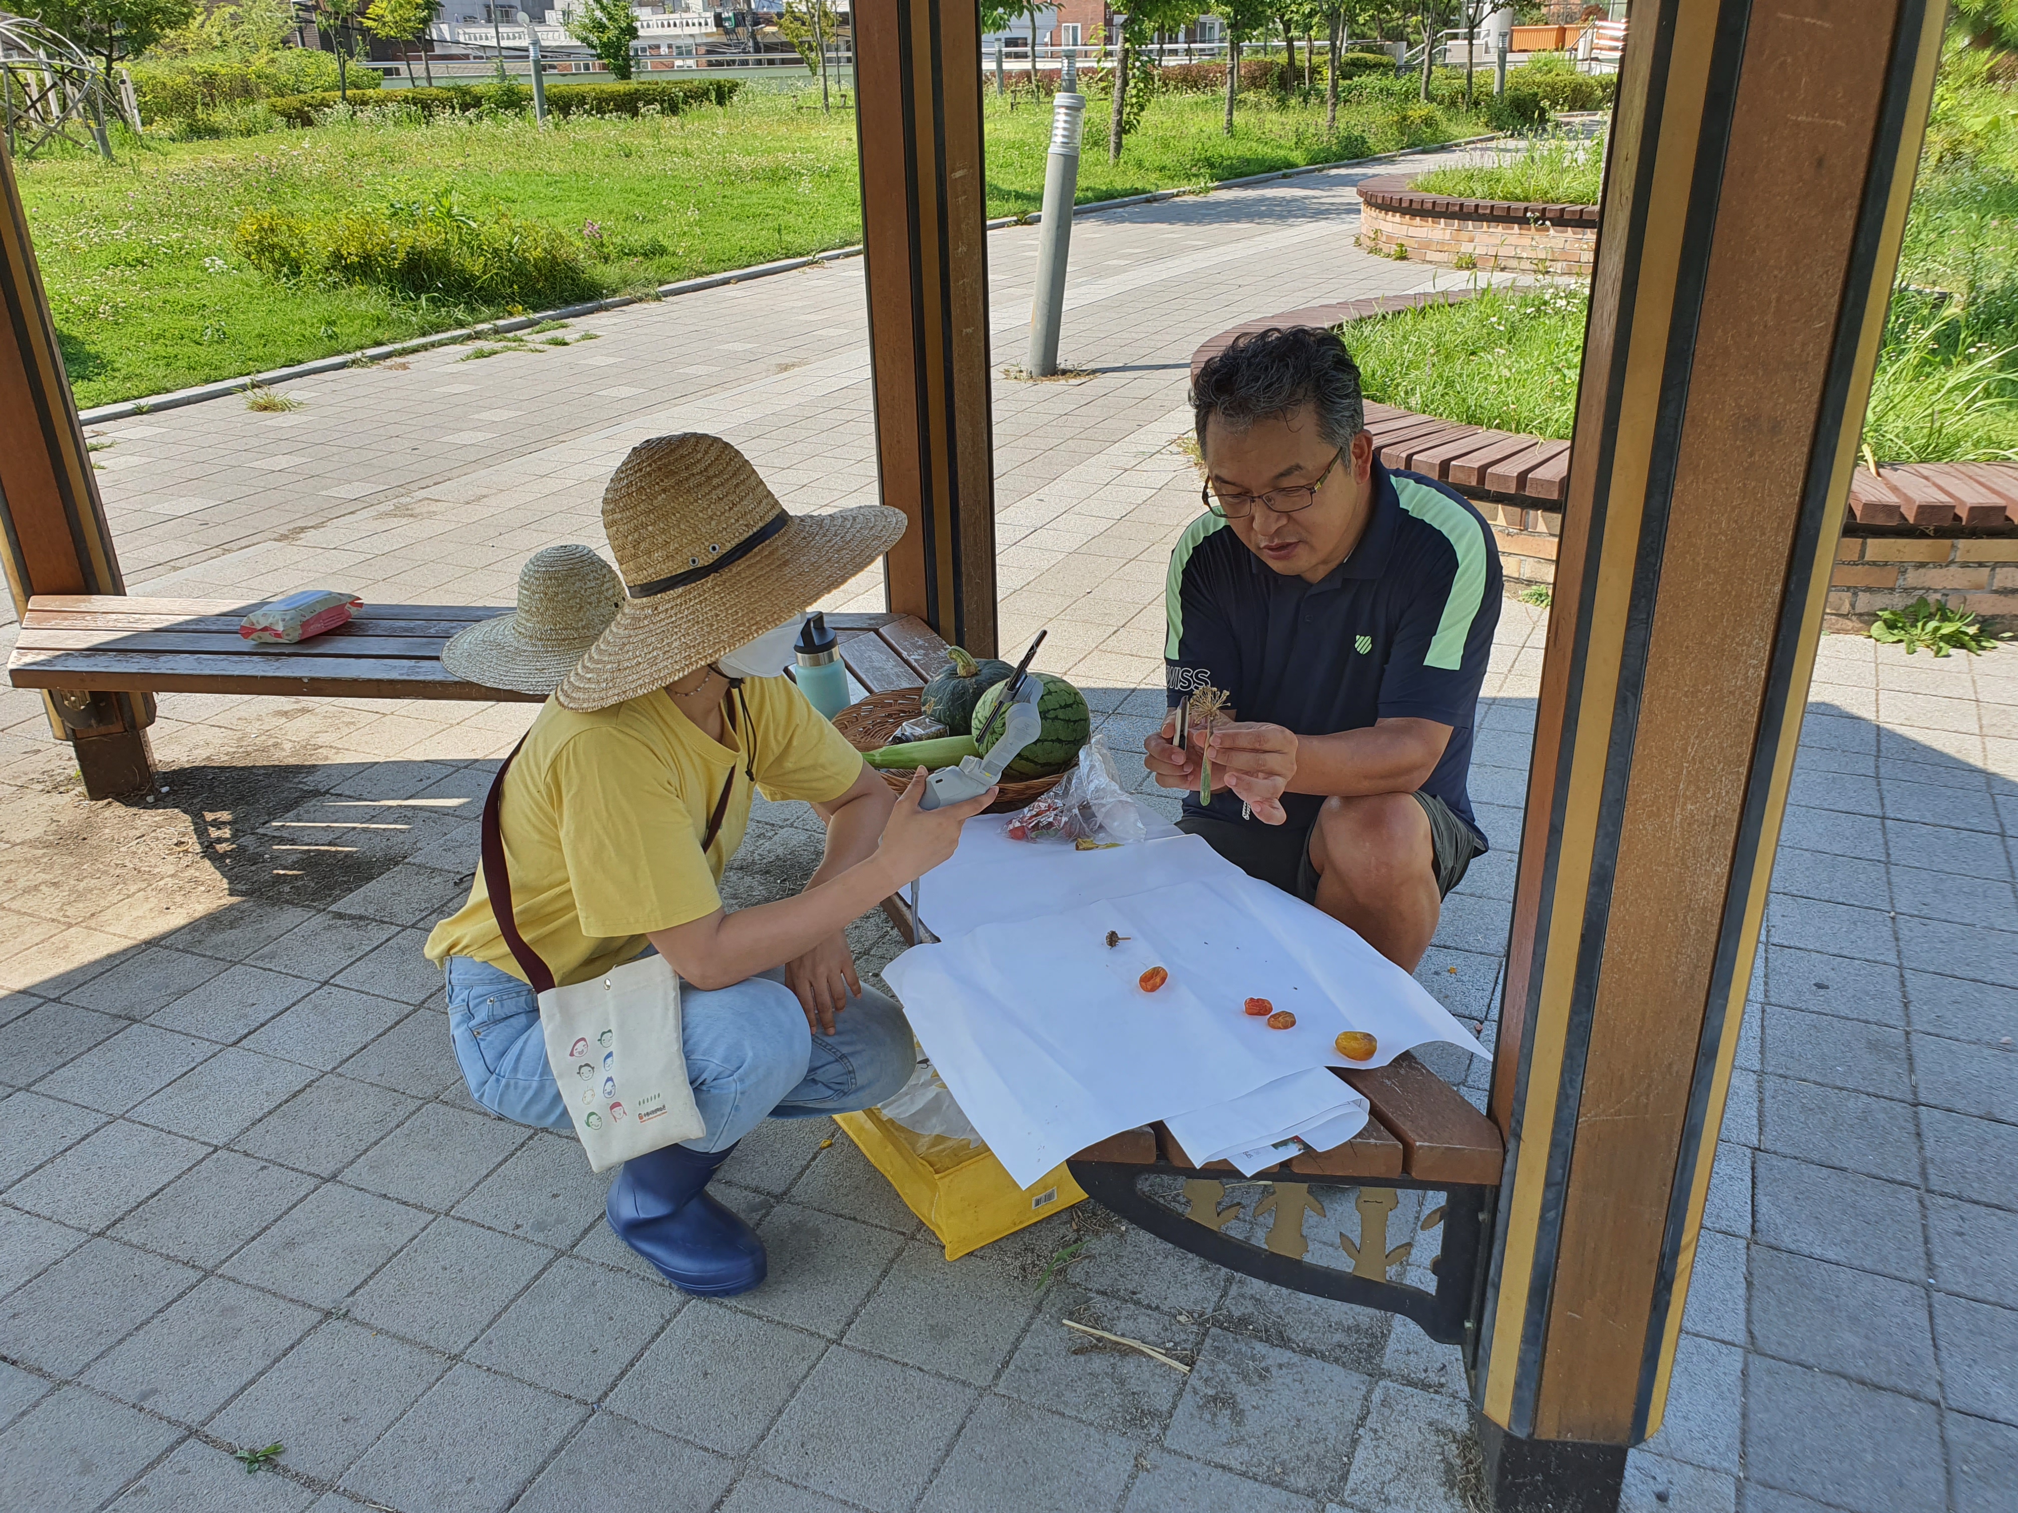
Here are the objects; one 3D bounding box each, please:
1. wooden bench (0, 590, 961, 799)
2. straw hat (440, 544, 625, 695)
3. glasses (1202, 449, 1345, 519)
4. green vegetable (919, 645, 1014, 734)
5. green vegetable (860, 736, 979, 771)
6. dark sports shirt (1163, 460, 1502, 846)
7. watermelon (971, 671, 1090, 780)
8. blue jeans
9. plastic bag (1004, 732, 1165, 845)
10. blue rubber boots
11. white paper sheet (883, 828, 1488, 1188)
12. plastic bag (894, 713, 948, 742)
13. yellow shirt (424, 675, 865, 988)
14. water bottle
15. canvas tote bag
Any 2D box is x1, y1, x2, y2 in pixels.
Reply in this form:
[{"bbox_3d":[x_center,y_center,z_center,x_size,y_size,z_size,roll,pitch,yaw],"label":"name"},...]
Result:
[{"bbox_3d":[-1.101,-0.022,2.925,1.880,0.450,0.410,2,24,7],"label":"wooden bench"},{"bbox_3d":[-0.795,-0.270,2.715,0.440,0.190,0.440,-1,23,0],"label":"straw hat"},{"bbox_3d":[0.320,-0.334,1.753,0.142,0.043,0.140,7,41,36],"label":"glasses"},{"bbox_3d":[-0.057,-0.104,2.321,0.160,0.135,0.160,-1,24,0],"label":"green vegetable"},{"bbox_3d":[-0.108,-0.003,2.183,0.210,0.047,0.047,2,24,6],"label":"green vegetable"},{"bbox_3d":[0.448,-0.111,2.097,0.460,0.550,0.320,13,39,26],"label":"dark sports shirt"},{"bbox_3d":[0.030,-0.040,2.123,0.168,0.165,0.168,-1,24,0],"label":"watermelon"},{"bbox_3d":[-0.393,0.339,1.948,0.570,0.290,0.370,8,25,20],"label":"blue jeans"},{"bbox_3d":[0.101,0.029,2.050,0.210,0.125,0.150,1,23,5],"label":"plastic bag"},{"bbox_3d":[-0.425,0.546,1.917,0.245,0.200,0.105,15,28,34],"label":"blue rubber boots"},{"bbox_3d":[0.147,0.247,1.715,0.520,0.050,0.600,-10,25,-20],"label":"white paper sheet"},{"bbox_3d":[-0.126,-0.045,2.272,0.090,0.035,0.060,-8,24,-15],"label":"plastic bag"},{"bbox_3d":[-0.467,0.078,1.862,0.460,0.450,0.420,12,27,27],"label":"yellow shirt"},{"bbox_3d":[-0.282,-0.124,2.305,0.083,0.220,0.083,-1,24,0],"label":"water bottle"},{"bbox_3d":[-0.461,0.248,1.764,0.210,0.480,0.150,-5,17,7],"label":"canvas tote bag"}]

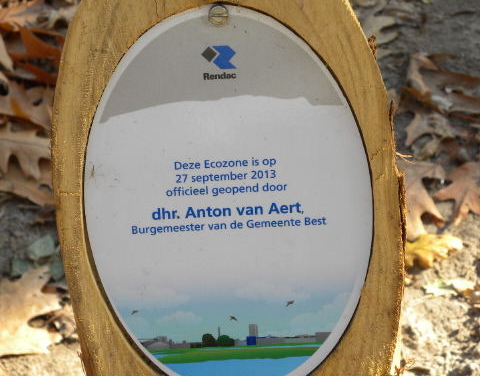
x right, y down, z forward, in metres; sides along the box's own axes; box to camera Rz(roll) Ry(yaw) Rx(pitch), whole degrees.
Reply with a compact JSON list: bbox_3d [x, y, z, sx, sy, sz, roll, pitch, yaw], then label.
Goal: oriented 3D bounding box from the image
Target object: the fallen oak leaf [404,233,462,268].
[{"bbox_3d":[0.177,0.058,1.466,0.066,0.022,0.046,-13,43,-11],"label":"fallen oak leaf"}]

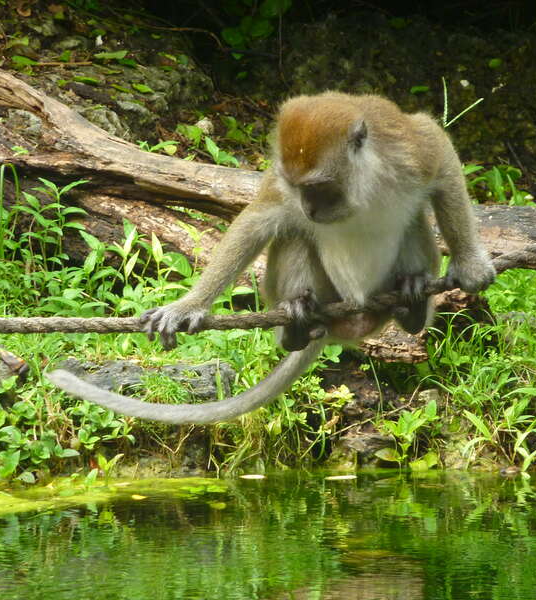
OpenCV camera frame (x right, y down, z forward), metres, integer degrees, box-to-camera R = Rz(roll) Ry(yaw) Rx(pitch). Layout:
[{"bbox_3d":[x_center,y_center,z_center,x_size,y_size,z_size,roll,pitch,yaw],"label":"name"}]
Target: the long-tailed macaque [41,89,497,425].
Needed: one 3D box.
[{"bbox_3d":[0.003,-0.058,9.400,0.590,0.430,0.340,1,7,7],"label":"long-tailed macaque"}]

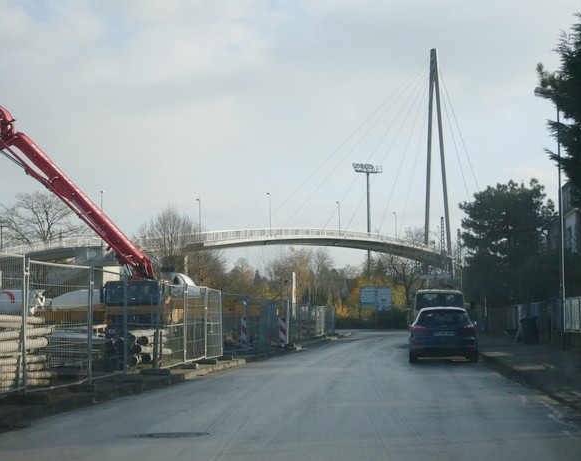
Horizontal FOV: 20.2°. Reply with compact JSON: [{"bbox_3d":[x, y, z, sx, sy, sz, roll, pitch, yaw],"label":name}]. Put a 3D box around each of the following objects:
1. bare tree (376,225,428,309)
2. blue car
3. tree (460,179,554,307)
[{"bbox_3d":[9.700,3.980,140.000,5.000,8.700,5.000,-1,-3,4],"label":"bare tree"},{"bbox_3d":[4.300,2.940,46.200,1.890,1.500,4.750,-1,-3,4],"label":"blue car"},{"bbox_3d":[13.900,1.540,105.000,6.200,9.800,6.000,-1,-3,4],"label":"tree"}]

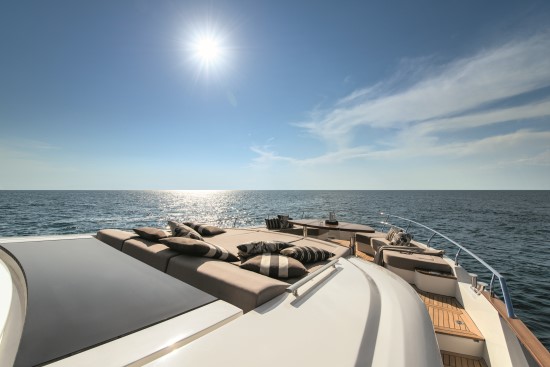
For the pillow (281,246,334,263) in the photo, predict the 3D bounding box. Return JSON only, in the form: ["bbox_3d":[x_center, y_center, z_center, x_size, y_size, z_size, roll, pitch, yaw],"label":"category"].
[{"bbox_3d":[0.291,0.617,1.860,0.440,0.130,0.360,0,-2,12],"label":"pillow"}]

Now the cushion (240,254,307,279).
[{"bbox_3d":[-0.004,0.583,1.560,0.470,0.140,0.380,-1,-2,15],"label":"cushion"}]

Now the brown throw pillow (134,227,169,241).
[{"bbox_3d":[-1.484,0.602,2.550,0.430,0.140,0.380,5,1,30],"label":"brown throw pillow"}]

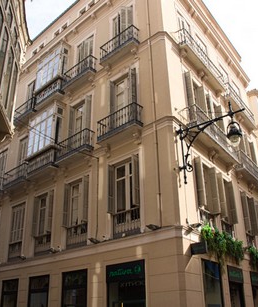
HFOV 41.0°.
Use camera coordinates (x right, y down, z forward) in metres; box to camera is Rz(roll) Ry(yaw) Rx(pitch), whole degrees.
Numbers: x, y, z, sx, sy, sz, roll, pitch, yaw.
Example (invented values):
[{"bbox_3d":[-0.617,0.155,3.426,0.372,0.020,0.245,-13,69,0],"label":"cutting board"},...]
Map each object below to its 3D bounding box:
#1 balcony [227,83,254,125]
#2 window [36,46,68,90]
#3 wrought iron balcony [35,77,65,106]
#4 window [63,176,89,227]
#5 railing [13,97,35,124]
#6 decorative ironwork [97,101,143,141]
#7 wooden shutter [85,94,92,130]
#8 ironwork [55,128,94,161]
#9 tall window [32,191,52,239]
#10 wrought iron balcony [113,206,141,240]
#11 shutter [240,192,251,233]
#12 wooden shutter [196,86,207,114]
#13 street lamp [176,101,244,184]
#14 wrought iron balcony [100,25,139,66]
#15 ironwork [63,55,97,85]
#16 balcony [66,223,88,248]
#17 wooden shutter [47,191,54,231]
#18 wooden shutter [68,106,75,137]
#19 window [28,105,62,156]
[{"bbox_3d":[7.172,-2.996,22.646,0.580,1.080,4.880,-18,-29,32],"label":"balcony"},{"bbox_3d":[-4.869,-5.229,21.532,2.520,2.550,0.520,-22,-32,38],"label":"window"},{"bbox_3d":[-4.736,-3.505,20.854,2.352,0.941,0.470,-23,-33,38],"label":"wrought iron balcony"},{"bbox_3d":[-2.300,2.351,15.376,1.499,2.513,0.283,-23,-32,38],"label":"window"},{"bbox_3d":[-6.612,-2.717,22.428,2.244,0.980,0.470,-23,-33,38],"label":"railing"},{"bbox_3d":[-0.416,-1.272,15.344,2.300,1.090,0.560,-22,-32,38],"label":"decorative ironwork"},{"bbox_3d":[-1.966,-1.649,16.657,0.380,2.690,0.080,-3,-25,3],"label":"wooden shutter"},{"bbox_3d":[-2.730,-0.289,17.334,2.381,1.029,0.470,-23,-33,38],"label":"ironwork"},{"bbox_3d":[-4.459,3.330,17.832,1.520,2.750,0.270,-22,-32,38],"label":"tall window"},{"bbox_3d":[-0.126,2.748,13.715,1.530,1.010,0.110,-22,-32,38],"label":"wrought iron balcony"},{"bbox_3d":[6.117,3.014,17.877,0.294,2.117,0.080,-19,-30,32],"label":"shutter"},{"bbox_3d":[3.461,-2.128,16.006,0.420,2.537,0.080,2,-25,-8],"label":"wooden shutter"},{"bbox_3d":[2.975,-0.440,12.325,2.502,2.608,0.496,-18,-30,32],"label":"street lamp"},{"bbox_3d":[-0.504,-5.312,17.184,2.260,1.010,0.520,-22,-32,38],"label":"wrought iron balcony"},{"bbox_3d":[-2.726,-4.369,19.174,2.283,1.019,0.470,-23,-33,38],"label":"ironwork"},{"bbox_3d":[-2.229,3.554,14.791,1.428,0.920,0.094,-23,-32,38],"label":"balcony"},{"bbox_3d":[-3.947,2.902,17.256,0.080,2.107,0.323,-23,-33,38],"label":"wooden shutter"},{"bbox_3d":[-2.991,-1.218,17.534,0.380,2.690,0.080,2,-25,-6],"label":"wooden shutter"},{"bbox_3d":[-4.860,-1.160,19.787,2.470,2.600,0.520,-22,-32,38],"label":"window"}]

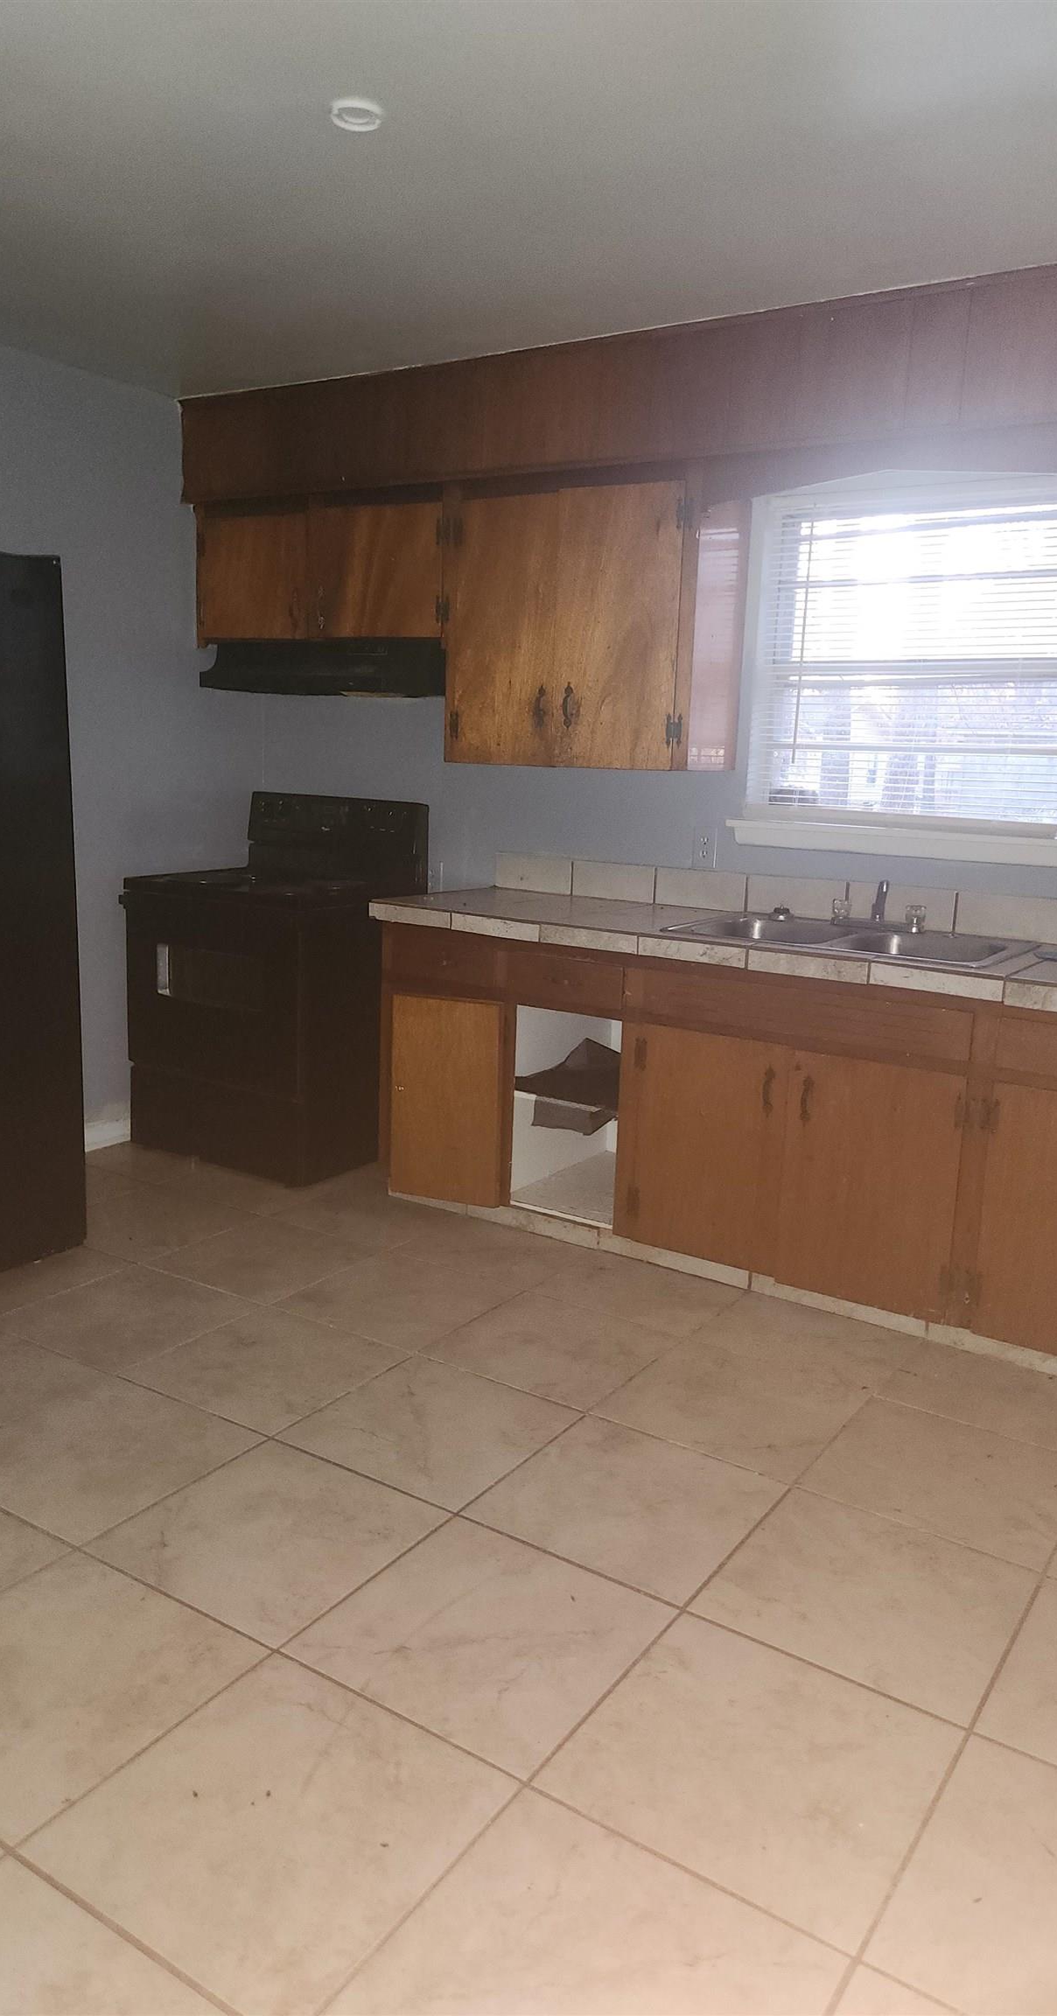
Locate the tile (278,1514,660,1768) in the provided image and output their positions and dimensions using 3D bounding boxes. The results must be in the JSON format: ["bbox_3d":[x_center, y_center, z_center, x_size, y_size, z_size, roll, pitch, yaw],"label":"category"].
[{"bbox_3d":[-0.067,0.992,2.123,0.459,0.010,0.459,9,13,33],"label":"tile"}]

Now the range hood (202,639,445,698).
[{"bbox_3d":[-0.584,-1.080,4.287,0.918,0.151,0.398,9,13,33],"label":"range hood"}]

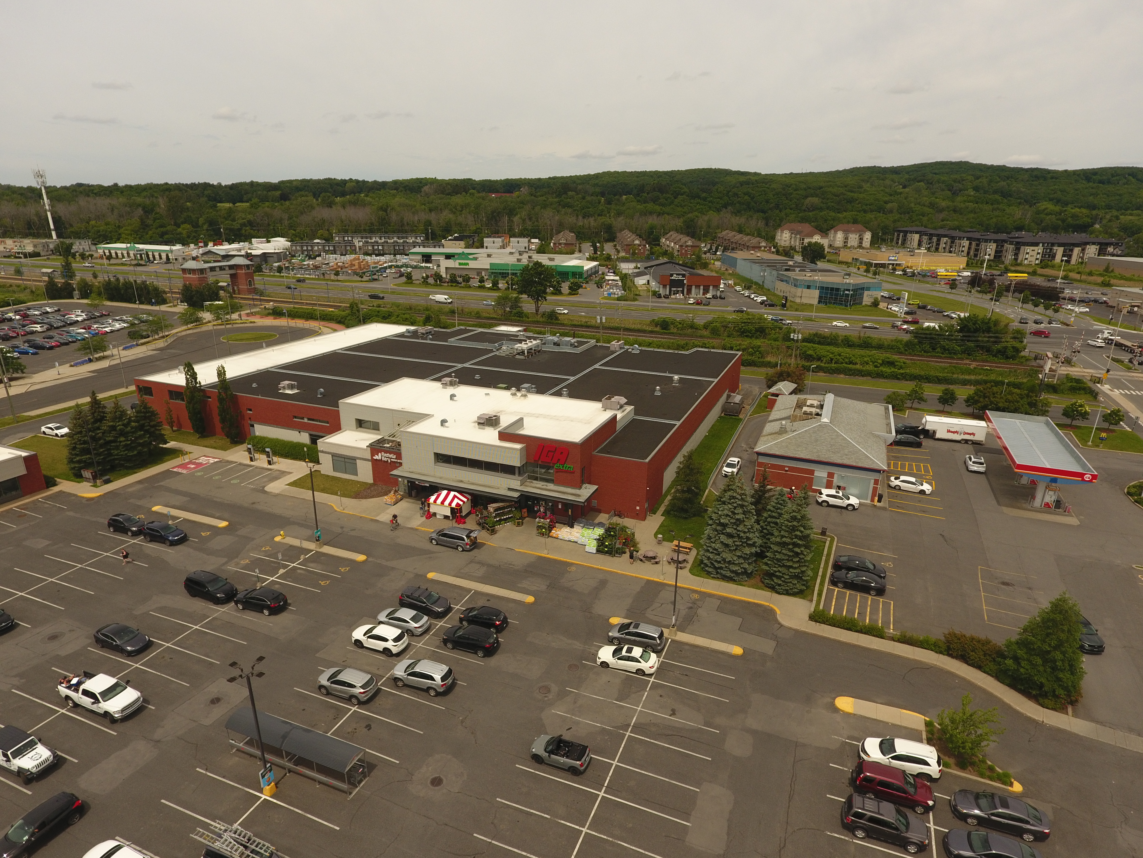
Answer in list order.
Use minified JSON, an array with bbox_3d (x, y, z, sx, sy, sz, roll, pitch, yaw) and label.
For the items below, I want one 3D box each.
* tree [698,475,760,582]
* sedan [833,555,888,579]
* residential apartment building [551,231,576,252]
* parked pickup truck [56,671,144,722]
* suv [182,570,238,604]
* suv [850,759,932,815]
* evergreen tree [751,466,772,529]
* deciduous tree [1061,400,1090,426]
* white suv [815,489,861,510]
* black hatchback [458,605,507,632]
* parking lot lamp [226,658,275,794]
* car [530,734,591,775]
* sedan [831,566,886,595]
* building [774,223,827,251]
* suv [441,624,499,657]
[{"bbox_3d":[15.267,8.912,62.718,5.900,9.800,5.900,6,19,14],"label":"tree"},{"bbox_3d":[27.236,13.003,62.401,4.600,1.430,1.800,11,22,27],"label":"sedan"},{"bbox_3d":[-4.387,-141.764,503.096,18.000,13.000,36.000,0,19,0],"label":"residential apartment building"},{"bbox_3d":[-32.390,18.229,45.573,5.700,1.930,2.030,8,21,20],"label":"parked pickup truck"},{"bbox_3d":[-32.030,14.060,58.600,4.850,1.740,1.950,8,20,21],"label":"suv"},{"bbox_3d":[19.079,21.006,39.072,4.580,1.690,1.785,8,20,20],"label":"suv"},{"bbox_3d":[19.425,7.445,67.257,3.500,8.250,3.500,7,20,22],"label":"evergreen tree"},{"bbox_3d":[77.565,-2.386,101.765,3.400,4.300,3.400,7,20,22],"label":"deciduous tree"},{"bbox_3d":[30.635,8.078,75.508,4.540,1.680,1.840,7,20,22],"label":"white suv"},{"bbox_3d":[-7.207,15.479,54.540,4.400,1.500,1.770,8,21,21],"label":"black hatchback"},{"bbox_3d":[-17.842,17.371,37.788,2.450,8.950,2.400,8,21,20],"label":"parking lot lamp"},{"bbox_3d":[-0.574,19.987,40.991,3.840,1.400,1.730,8,20,20],"label":"car"},{"bbox_3d":[26.077,13.707,59.801,4.700,1.460,1.830,9,21,25],"label":"sedan"},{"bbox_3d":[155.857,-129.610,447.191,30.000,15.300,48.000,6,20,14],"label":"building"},{"bbox_3d":[-7.823,16.384,51.733,4.550,1.660,1.840,8,21,20],"label":"suv"}]

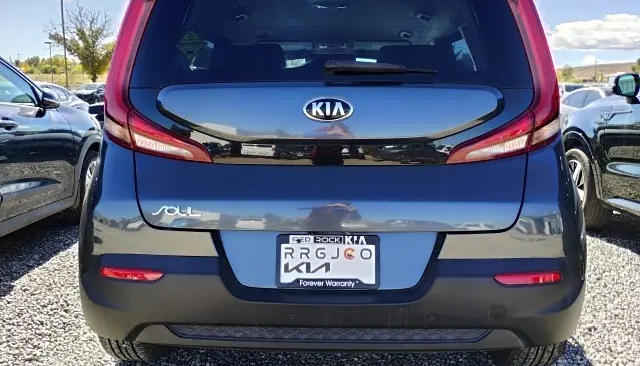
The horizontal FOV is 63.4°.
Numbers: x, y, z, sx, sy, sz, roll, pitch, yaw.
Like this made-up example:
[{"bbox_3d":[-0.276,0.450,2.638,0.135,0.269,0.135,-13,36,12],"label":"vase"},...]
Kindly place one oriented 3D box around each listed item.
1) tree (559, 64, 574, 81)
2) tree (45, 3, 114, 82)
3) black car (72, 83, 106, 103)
[{"bbox_3d":[59.518,-26.560,125.000,4.000,4.500,3.900,0,10,2],"label":"tree"},{"bbox_3d":[-21.835,-12.980,48.000,6.800,7.300,6.400,0,10,2],"label":"tree"},{"bbox_3d":[-18.213,-7.220,42.000,1.850,1.600,4.500,0,10,2],"label":"black car"}]

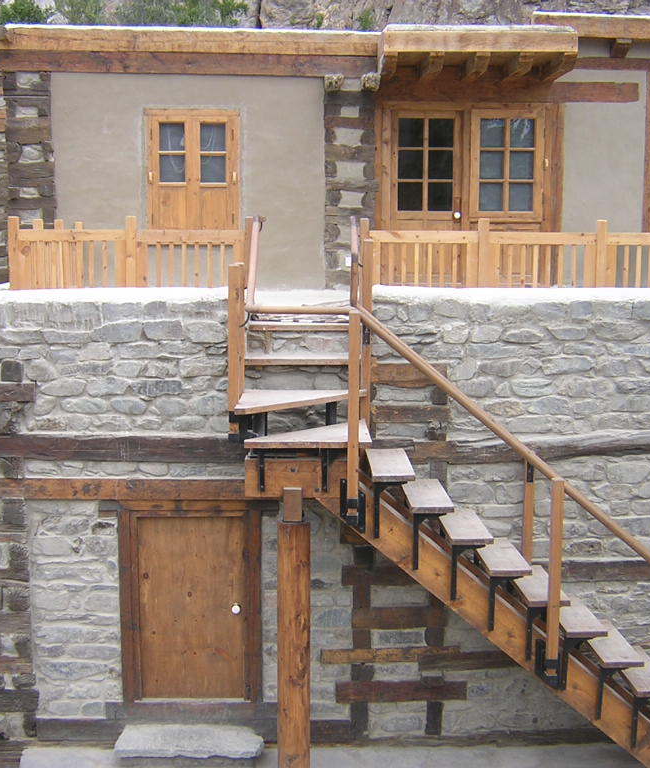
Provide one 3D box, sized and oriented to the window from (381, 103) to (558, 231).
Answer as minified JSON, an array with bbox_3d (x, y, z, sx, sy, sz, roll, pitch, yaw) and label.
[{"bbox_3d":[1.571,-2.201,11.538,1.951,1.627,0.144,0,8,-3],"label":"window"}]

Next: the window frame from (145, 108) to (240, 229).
[{"bbox_3d":[-1.414,-2.216,11.385,0.998,1.415,0.144,0,8,-3],"label":"window frame"}]

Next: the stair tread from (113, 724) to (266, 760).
[{"bbox_3d":[-1.080,2.835,8.388,1.155,0.115,0.379,0,8,-3],"label":"stair tread"}]

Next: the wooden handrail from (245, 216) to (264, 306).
[{"bbox_3d":[-0.540,-0.934,8.068,0.147,0.663,1.296,0,8,-3],"label":"wooden handrail"}]

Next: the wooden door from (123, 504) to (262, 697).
[{"bbox_3d":[-1.102,1.805,8.815,1.117,1.701,0.134,0,8,-3],"label":"wooden door"}]

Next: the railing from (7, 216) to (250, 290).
[{"bbox_3d":[-1.587,-1.026,8.658,1.943,0.656,0.134,0,8,-3],"label":"railing"}]

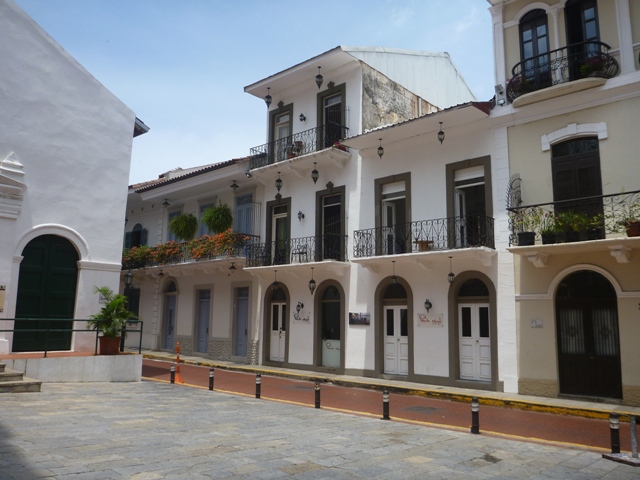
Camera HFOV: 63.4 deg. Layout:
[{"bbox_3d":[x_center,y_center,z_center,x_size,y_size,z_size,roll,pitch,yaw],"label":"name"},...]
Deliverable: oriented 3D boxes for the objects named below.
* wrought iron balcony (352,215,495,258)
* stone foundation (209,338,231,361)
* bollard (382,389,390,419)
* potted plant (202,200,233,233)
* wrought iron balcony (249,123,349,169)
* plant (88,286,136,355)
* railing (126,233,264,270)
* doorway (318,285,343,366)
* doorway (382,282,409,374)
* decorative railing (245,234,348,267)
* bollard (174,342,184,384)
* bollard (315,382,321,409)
[{"bbox_3d":[3.044,0.016,15.804,4.320,0.910,1.000,-7,-12,41],"label":"wrought iron balcony"},{"bbox_3d":[-4.014,4.396,20.806,1.383,0.892,0.182,-7,-12,41],"label":"stone foundation"},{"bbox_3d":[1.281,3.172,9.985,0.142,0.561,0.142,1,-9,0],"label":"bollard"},{"bbox_3d":[-4.063,-0.912,20.522,1.056,1.201,1.019,1,-9,0],"label":"potted plant"},{"bbox_3d":[-0.890,-3.413,19.896,4.320,0.930,1.000,-7,-12,41],"label":"wrought iron balcony"},{"bbox_3d":[-6.907,2.682,17.312,1.420,2.200,1.400,-7,-12,41],"label":"plant"},{"bbox_3d":[-6.393,0.673,24.279,9.400,0.950,1.100,-7,-12,43],"label":"railing"},{"bbox_3d":[0.390,2.859,17.285,0.983,2.694,0.291,-7,-12,41],"label":"doorway"},{"bbox_3d":[2.447,2.830,16.684,1.042,2.920,0.240,-7,-12,41],"label":"doorway"},{"bbox_3d":[-0.860,0.479,18.027,4.186,0.874,0.910,-7,-12,41],"label":"decorative railing"},{"bbox_3d":[-4.084,3.593,15.151,0.255,1.174,0.255,-7,-12,41],"label":"bollard"},{"bbox_3d":[-0.039,3.353,11.186,0.116,0.550,0.116,1,-9,0],"label":"bollard"}]

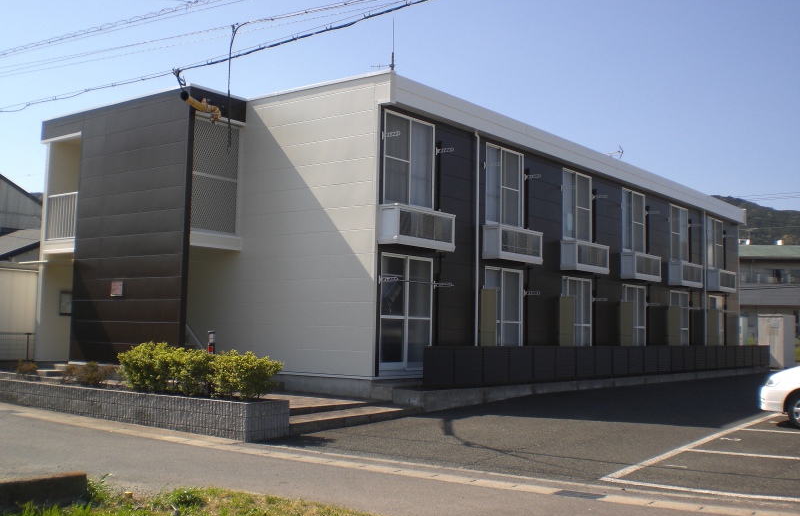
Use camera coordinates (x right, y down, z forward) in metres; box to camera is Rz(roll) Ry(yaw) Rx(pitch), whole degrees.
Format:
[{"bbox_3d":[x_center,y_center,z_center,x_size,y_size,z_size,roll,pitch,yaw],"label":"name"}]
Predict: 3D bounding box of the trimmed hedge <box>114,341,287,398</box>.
[{"bbox_3d":[-3.397,1.880,14.522,3.478,0.837,0.857,-2,-6,38],"label":"trimmed hedge"}]

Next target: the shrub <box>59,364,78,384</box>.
[{"bbox_3d":[-6.341,2.224,16.796,0.444,0.373,0.413,-2,-6,38],"label":"shrub"}]

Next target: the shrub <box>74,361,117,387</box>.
[{"bbox_3d":[-5.665,2.156,16.273,0.786,0.464,0.625,-2,-6,38],"label":"shrub"}]

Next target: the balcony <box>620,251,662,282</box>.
[{"bbox_3d":[7.055,0.290,25.600,0.437,0.741,1.895,-2,-6,38],"label":"balcony"}]

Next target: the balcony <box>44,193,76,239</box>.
[{"bbox_3d":[-7.857,-0.943,20.417,1.210,1.068,0.071,-2,-6,38],"label":"balcony"}]

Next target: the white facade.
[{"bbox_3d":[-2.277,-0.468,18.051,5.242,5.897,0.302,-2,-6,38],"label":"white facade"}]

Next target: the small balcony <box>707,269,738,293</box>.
[{"bbox_3d":[11.457,0.843,31.215,0.437,0.741,1.895,-2,-6,38],"label":"small balcony"}]

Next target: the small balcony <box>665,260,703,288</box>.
[{"bbox_3d":[9.260,0.567,28.413,0.437,0.741,1.895,-2,-6,38],"label":"small balcony"}]

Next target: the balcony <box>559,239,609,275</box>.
[{"bbox_3d":[4.817,0.008,22.747,0.437,0.741,1.895,-2,-6,38],"label":"balcony"}]

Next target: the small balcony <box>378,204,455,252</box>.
[{"bbox_3d":[0.362,-0.552,17.066,0.437,0.741,1.895,-2,-6,38],"label":"small balcony"}]

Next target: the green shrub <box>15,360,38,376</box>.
[{"bbox_3d":[-7.532,2.254,17.727,0.504,0.363,0.454,-2,-6,38],"label":"green shrub"}]

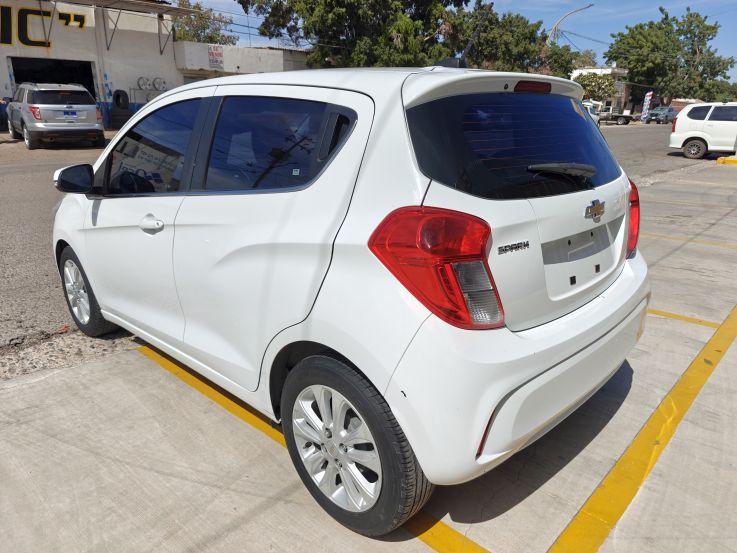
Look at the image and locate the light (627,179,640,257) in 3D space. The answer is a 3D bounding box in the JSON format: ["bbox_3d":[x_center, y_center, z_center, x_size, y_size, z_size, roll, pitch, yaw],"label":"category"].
[{"bbox_3d":[1.120,-0.307,2.248,0.300,0.340,0.240,17,24,40],"label":"light"}]

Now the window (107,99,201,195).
[{"bbox_3d":[-1.001,-0.578,2.253,0.880,0.430,0.080,14,8,41],"label":"window"}]

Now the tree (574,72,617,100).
[{"bbox_3d":[21.319,-16.905,46.000,3.700,4.600,3.600,10,21,26],"label":"tree"}]

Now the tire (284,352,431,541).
[{"bbox_3d":[-0.050,0.528,1.632,0.585,0.580,0.190,14,22,41],"label":"tire"}]

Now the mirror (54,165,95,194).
[{"bbox_3d":[-1.431,-0.471,2.382,0.140,0.145,0.200,14,22,41],"label":"mirror"}]

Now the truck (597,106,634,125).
[{"bbox_3d":[20.587,-14.134,43.000,1.850,1.750,5.000,-16,25,-41],"label":"truck"}]

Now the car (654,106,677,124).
[{"bbox_3d":[30.012,-16.384,50.000,4.800,1.750,1.850,-15,23,-35],"label":"car"}]

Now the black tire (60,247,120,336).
[{"bbox_3d":[-1.831,0.089,3.214,0.585,0.585,0.200,17,24,40],"label":"black tire"}]

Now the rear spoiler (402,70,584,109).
[{"bbox_3d":[0.502,-0.650,1.724,0.270,0.150,1.200,14,22,41],"label":"rear spoiler"}]

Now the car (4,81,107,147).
[{"bbox_3d":[-10.245,-5.276,15.854,2.050,1.790,5.000,-15,24,-39],"label":"car"}]

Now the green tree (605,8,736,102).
[{"bbox_3d":[33.295,-23.593,54.000,12.200,11.200,11.000,12,22,31],"label":"green tree"}]

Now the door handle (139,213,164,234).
[{"bbox_3d":[-0.967,-0.236,2.184,0.205,0.085,0.055,17,24,40],"label":"door handle"}]

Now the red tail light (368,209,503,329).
[{"bbox_3d":[0.179,-0.022,1.311,0.250,0.330,0.280,-13,21,-36],"label":"red tail light"}]

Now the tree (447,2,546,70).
[{"bbox_3d":[9.477,-15.347,35.667,8.000,8.180,8.000,4,20,13],"label":"tree"}]

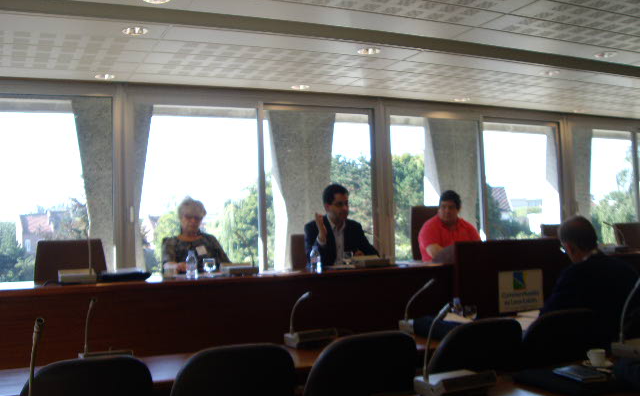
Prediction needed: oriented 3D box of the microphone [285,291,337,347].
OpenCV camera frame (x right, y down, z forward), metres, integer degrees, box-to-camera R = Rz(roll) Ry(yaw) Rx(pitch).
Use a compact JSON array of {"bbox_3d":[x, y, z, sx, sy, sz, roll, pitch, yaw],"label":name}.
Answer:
[{"bbox_3d":[-0.004,0.572,3.393,0.260,0.280,0.280,0,-2,-26],"label":"microphone"}]

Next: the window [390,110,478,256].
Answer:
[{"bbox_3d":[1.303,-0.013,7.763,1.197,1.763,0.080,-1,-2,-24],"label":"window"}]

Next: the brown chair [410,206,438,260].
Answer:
[{"bbox_3d":[1.122,0.647,5.783,0.540,1.170,0.600,-1,-2,-24],"label":"brown chair"}]

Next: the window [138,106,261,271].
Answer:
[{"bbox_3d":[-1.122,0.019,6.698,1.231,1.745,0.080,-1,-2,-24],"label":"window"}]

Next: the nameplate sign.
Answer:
[{"bbox_3d":[1.486,0.680,5.171,0.440,0.305,0.020,0,-2,-26],"label":"nameplate sign"}]

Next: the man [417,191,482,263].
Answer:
[{"bbox_3d":[1.077,0.585,5.546,0.580,1.310,0.720,-1,-2,-20],"label":"man"}]

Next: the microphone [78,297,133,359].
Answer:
[{"bbox_3d":[-0.868,0.558,2.947,0.260,0.300,0.290,0,-2,-26],"label":"microphone"}]

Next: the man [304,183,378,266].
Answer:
[{"bbox_3d":[0.206,0.571,5.092,0.580,1.350,0.750,-1,-2,-22],"label":"man"}]

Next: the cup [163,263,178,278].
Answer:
[{"bbox_3d":[-0.930,0.448,4.383,0.082,0.090,0.082,-1,-2,-24],"label":"cup"}]

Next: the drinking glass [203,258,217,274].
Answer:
[{"bbox_3d":[-0.722,0.460,4.594,0.080,0.112,0.080,0,-2,-26],"label":"drinking glass"}]

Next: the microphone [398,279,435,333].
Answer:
[{"bbox_3d":[0.586,0.554,3.665,0.260,0.300,0.290,0,-2,-26],"label":"microphone"}]

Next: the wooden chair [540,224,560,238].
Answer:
[{"bbox_3d":[2.330,0.723,6.254,0.480,0.970,0.560,-1,-2,-24],"label":"wooden chair"}]

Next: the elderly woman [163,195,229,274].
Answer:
[{"bbox_3d":[-0.813,0.613,4.729,0.500,1.250,0.680,-1,-2,-19],"label":"elderly woman"}]

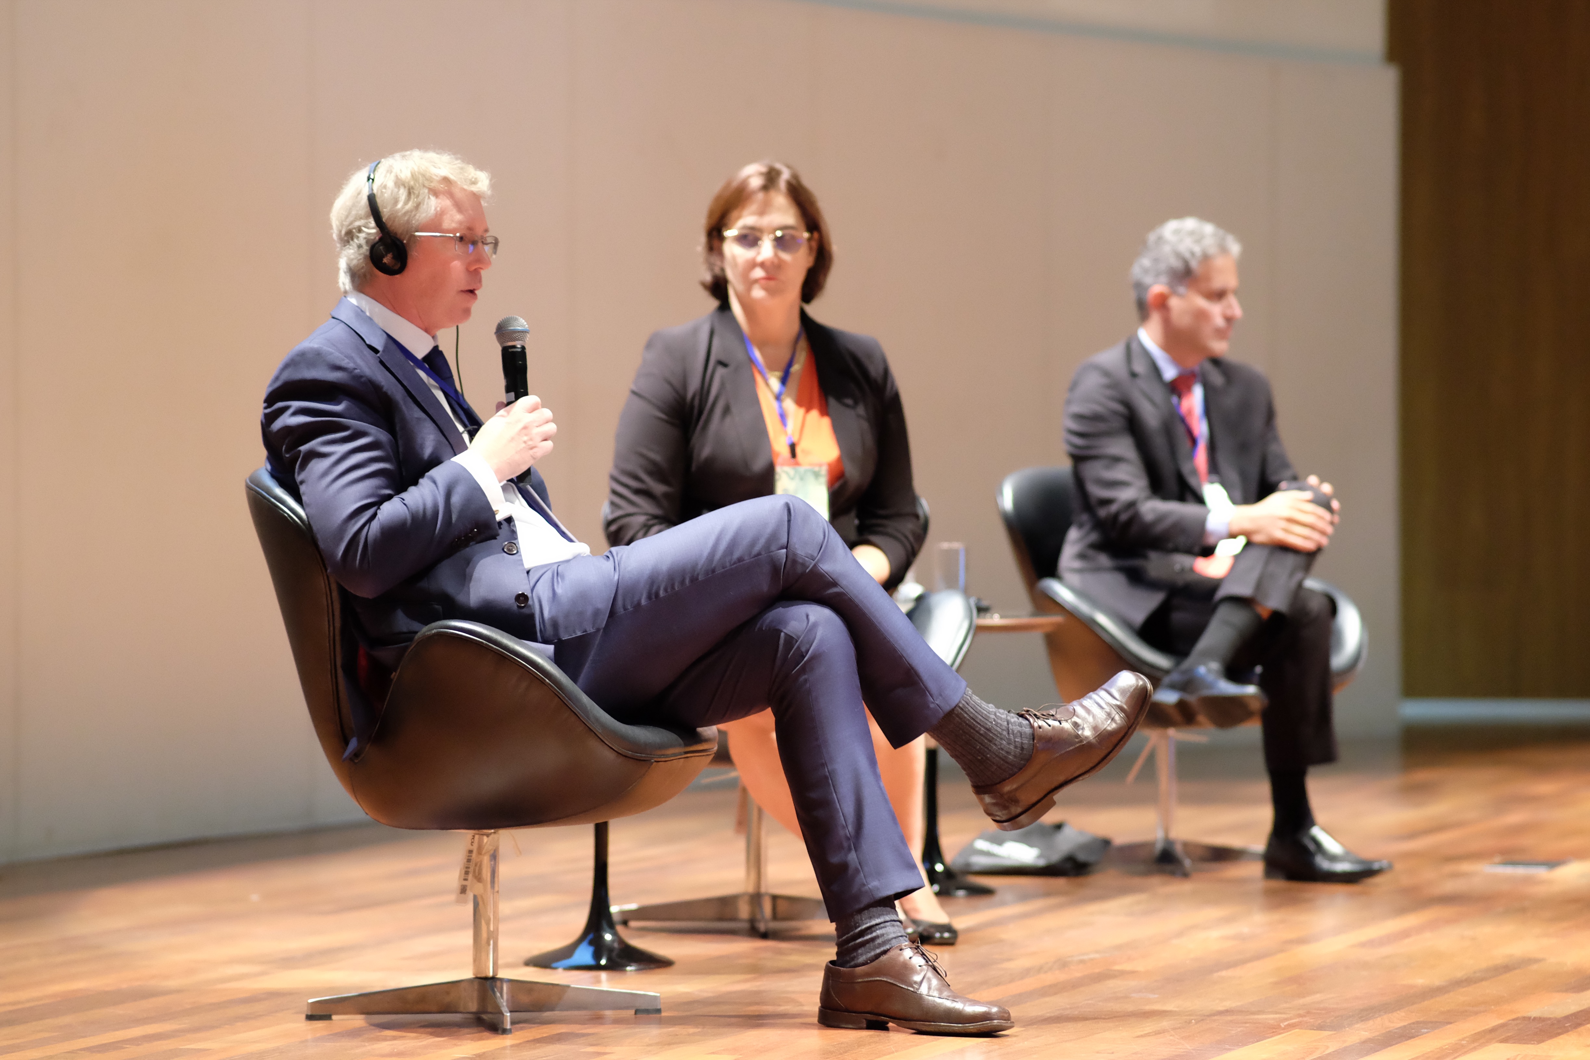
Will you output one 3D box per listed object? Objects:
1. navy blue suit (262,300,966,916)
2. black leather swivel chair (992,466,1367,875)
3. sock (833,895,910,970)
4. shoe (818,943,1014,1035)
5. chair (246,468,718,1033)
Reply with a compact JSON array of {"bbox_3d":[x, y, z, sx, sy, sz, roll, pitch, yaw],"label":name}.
[{"bbox_3d":[-0.215,0.106,7.920,0.950,0.860,0.560,0,1,18],"label":"navy blue suit"},{"bbox_3d":[0.722,0.264,10.950,0.730,0.775,0.680,-1,1,-44],"label":"black leather swivel chair"},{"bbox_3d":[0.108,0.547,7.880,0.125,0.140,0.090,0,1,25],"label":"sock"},{"bbox_3d":[0.162,0.634,7.820,0.285,0.120,0.108,0,1,25],"label":"shoe"},{"bbox_3d":[-0.437,0.297,7.970,0.680,0.780,0.730,0,1,15],"label":"chair"}]

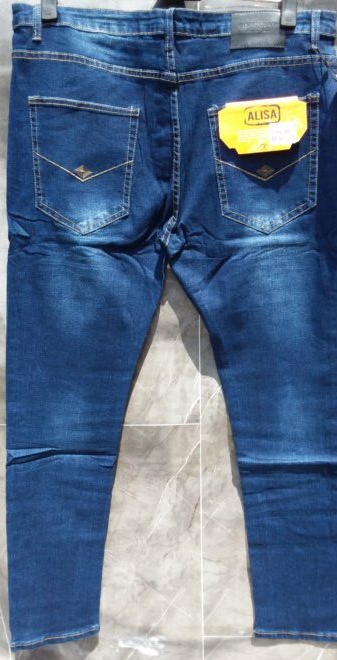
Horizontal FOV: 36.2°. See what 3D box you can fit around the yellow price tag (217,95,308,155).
[{"bbox_3d":[0.134,-0.293,0.734,0.125,0.080,0.010,-6,4,1],"label":"yellow price tag"}]

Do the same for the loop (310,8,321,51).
[{"bbox_3d":[0.205,-0.419,0.720,0.016,0.056,0.010,-1,12,0],"label":"loop"}]

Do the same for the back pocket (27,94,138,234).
[{"bbox_3d":[-0.125,-0.242,0.758,0.165,0.195,0.014,-1,12,0],"label":"back pocket"}]

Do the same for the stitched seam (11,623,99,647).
[{"bbox_3d":[-0.205,0.551,0.932,0.164,0.013,0.010,-13,12,3],"label":"stitched seam"}]

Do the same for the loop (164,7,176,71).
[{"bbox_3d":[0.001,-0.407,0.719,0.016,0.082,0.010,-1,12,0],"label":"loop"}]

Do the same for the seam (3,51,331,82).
[{"bbox_3d":[0.006,-0.376,0.735,0.460,0.042,0.025,-1,12,0],"label":"seam"}]

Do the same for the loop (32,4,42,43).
[{"bbox_3d":[-0.184,-0.427,0.718,0.013,0.048,0.010,-1,12,0],"label":"loop"}]

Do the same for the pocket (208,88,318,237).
[{"bbox_3d":[0.140,-0.246,0.757,0.165,0.203,0.014,-1,12,0],"label":"pocket"}]

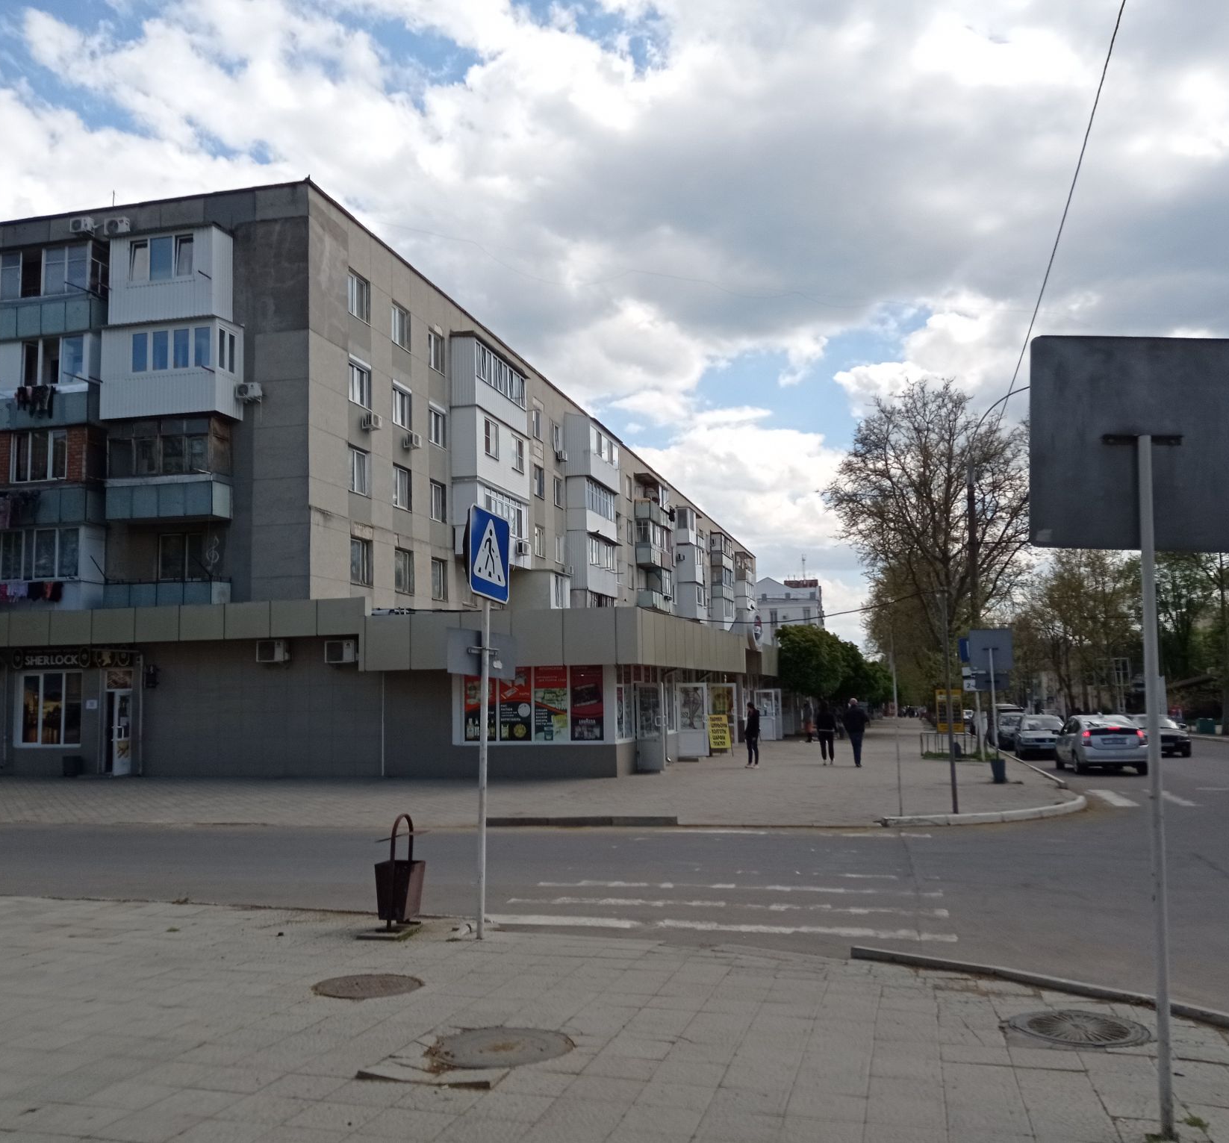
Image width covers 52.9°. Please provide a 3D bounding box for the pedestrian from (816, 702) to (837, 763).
[{"bbox_3d":[5.474,4.186,32.089,0.520,1.680,0.350,-3,-6,12],"label":"pedestrian"}]

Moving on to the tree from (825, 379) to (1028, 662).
[{"bbox_3d":[17.328,-0.829,66.000,12.500,19.000,12.000,-2,-6,13],"label":"tree"}]

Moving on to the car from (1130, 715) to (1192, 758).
[{"bbox_3d":[18.080,5.531,41.893,1.750,1.400,4.500,-2,-6,13],"label":"car"}]

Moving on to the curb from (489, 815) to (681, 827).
[{"bbox_3d":[-0.458,3.695,18.285,2.950,0.150,0.150,-3,-6,13],"label":"curb"}]

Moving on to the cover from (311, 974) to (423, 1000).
[{"bbox_3d":[-1.427,2.419,7.155,0.640,0.040,0.640,-3,-6,12],"label":"cover"}]

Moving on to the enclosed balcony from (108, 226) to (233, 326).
[{"bbox_3d":[-12.377,-8.040,34.481,3.200,2.620,1.100,-3,-6,13],"label":"enclosed balcony"}]

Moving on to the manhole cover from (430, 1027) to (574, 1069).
[{"bbox_3d":[-0.524,2.301,5.919,0.650,0.050,0.650,-1,-6,0],"label":"manhole cover"}]

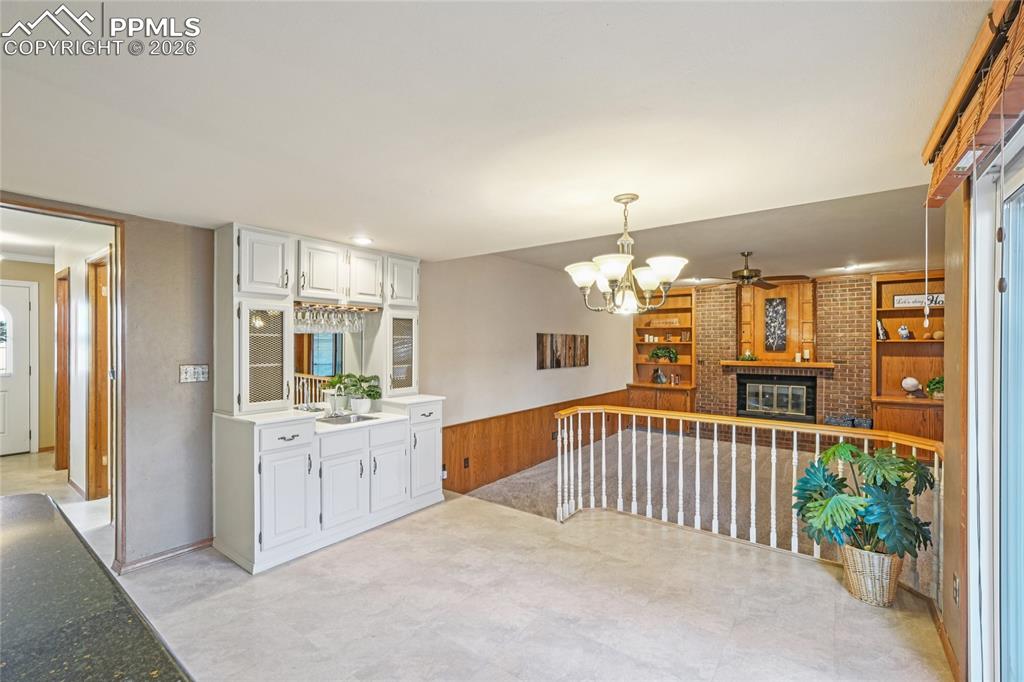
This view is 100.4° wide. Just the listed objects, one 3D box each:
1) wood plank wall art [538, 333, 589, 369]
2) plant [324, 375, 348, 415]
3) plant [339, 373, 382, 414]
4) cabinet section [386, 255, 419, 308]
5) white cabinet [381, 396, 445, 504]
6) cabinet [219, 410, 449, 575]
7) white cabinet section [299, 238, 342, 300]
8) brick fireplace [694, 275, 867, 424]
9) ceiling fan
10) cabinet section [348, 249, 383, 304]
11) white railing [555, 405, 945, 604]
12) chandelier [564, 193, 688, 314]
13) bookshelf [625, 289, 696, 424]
[{"bbox_3d":[0.834,0.159,6.555,0.030,0.510,1.530,0,0,37],"label":"wood plank wall art"},{"bbox_3d":[-1.441,0.429,3.499,0.220,0.320,0.230,0,0,38],"label":"plant"},{"bbox_3d":[-1.228,0.429,3.479,0.290,0.320,0.310,0,0,0],"label":"plant"},{"bbox_3d":[-1.082,-0.508,3.818,0.344,0.430,0.365,-1,-1,37],"label":"cabinet section"},{"bbox_3d":[-0.954,0.941,3.748,0.645,0.888,0.410,0,0,38],"label":"white cabinet"},{"bbox_3d":[-1.301,0.937,3.302,0.645,0.893,1.530,0,0,38],"label":"cabinet"},{"bbox_3d":[-1.535,-0.506,3.221,0.344,0.420,0.345,-1,-1,37],"label":"white cabinet section"},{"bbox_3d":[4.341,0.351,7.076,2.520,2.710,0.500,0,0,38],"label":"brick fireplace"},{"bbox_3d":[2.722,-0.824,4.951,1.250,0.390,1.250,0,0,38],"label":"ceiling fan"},{"bbox_3d":[-1.306,-0.504,3.523,0.344,0.420,0.325,-1,-1,37],"label":"cabinet section"},{"bbox_3d":[1.381,0.956,2.852,2.190,0.860,0.600,0,0,38],"label":"white railing"},{"bbox_3d":[0.615,-0.456,2.281,0.630,0.615,0.630,0,0,38],"label":"chandelier"},{"bbox_3d":[2.918,0.341,8.269,1.190,2.730,0.570,0,0,38],"label":"bookshelf"}]

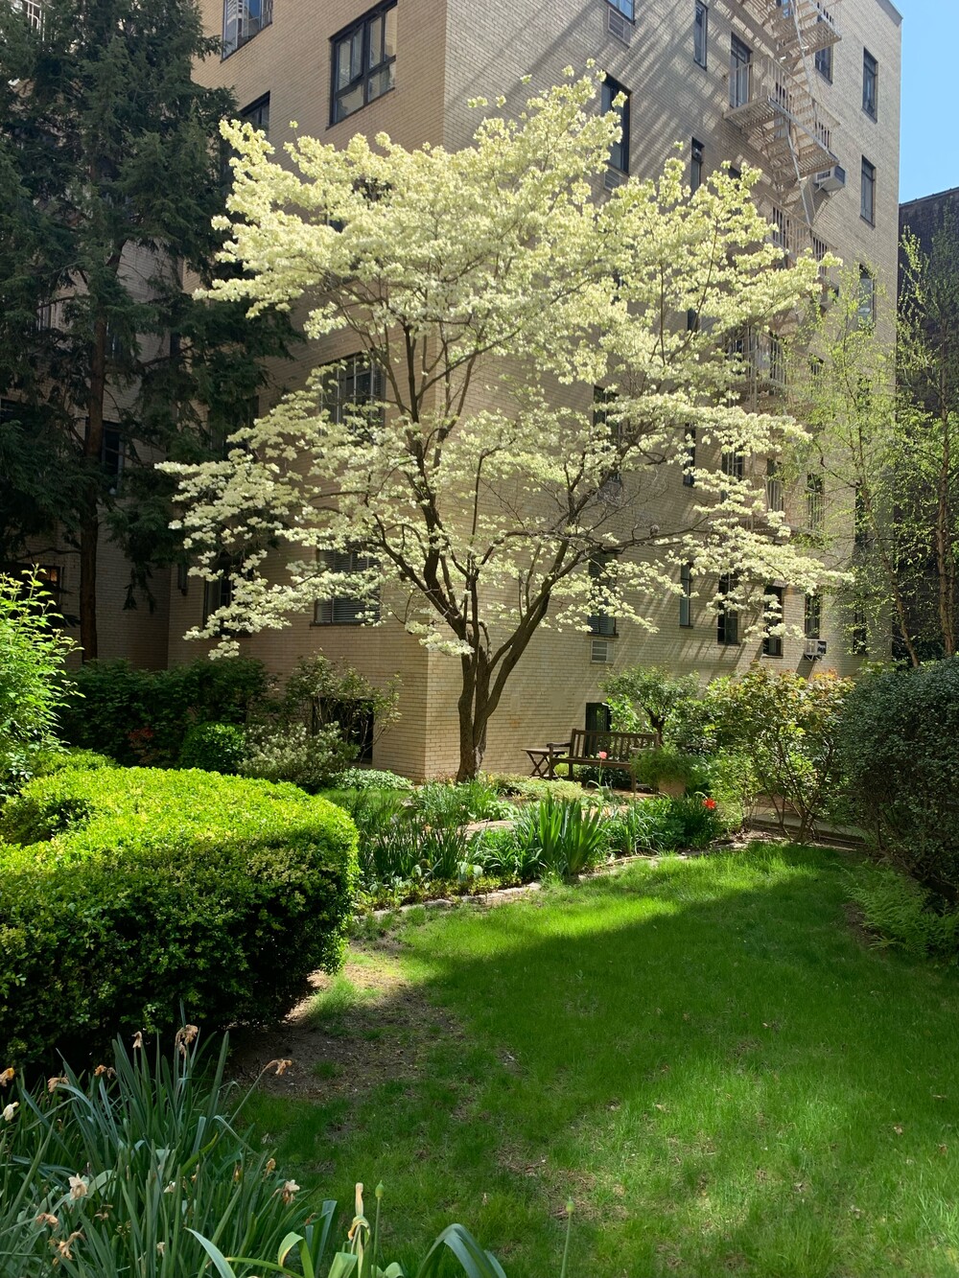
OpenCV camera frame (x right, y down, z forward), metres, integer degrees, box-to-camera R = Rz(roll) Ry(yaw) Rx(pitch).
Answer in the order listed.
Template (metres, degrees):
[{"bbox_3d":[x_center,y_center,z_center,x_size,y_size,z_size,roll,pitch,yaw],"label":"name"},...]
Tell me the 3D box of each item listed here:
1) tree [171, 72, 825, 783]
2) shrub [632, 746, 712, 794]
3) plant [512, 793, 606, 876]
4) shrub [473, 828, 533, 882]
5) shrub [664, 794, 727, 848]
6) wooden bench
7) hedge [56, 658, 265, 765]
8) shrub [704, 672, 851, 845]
[{"bbox_3d":[0.389,-2.893,13.600,9.000,9.900,7.800,1,-1,0],"label":"tree"},{"bbox_3d":[2.603,1.785,13.000,1.050,0.660,0.900,1,-1,0],"label":"shrub"},{"bbox_3d":[0.674,1.621,7.950,0.750,0.680,0.620,1,-1,0],"label":"plant"},{"bbox_3d":[0.189,1.762,7.900,0.460,0.430,0.440,1,-1,0],"label":"shrub"},{"bbox_3d":[2.146,1.803,9.550,0.600,0.520,0.550,1,-1,0],"label":"shrub"},{"bbox_3d":[1.874,1.767,14.347,1.360,0.860,0.620,1,-1,36],"label":"wooden bench"},{"bbox_3d":[-5.619,1.214,16.800,3.700,1.750,1.500,2,-1,-9],"label":"hedge"},{"bbox_3d":[3.116,1.212,10.000,1.420,1.750,1.300,1,-1,0],"label":"shrub"}]

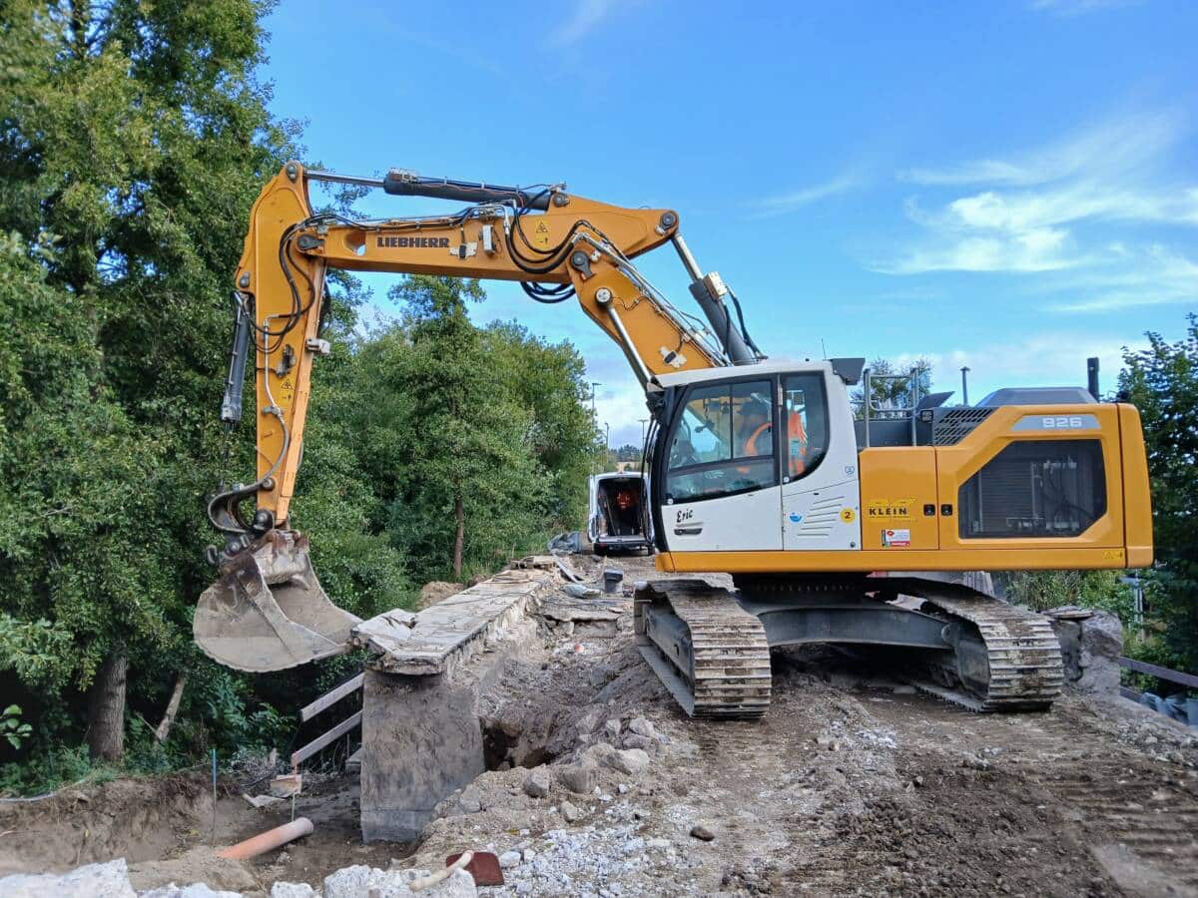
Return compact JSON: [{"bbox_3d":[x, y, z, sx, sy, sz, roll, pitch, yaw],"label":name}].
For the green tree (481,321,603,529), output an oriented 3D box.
[{"bbox_3d":[-2.100,-0.600,28.000,4.300,7.000,4.300,0,-3,0],"label":"green tree"}]

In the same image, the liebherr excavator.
[{"bbox_3d":[0.670,-0.280,9.430,9.100,5.250,4.500,0,-3,-3],"label":"liebherr excavator"}]

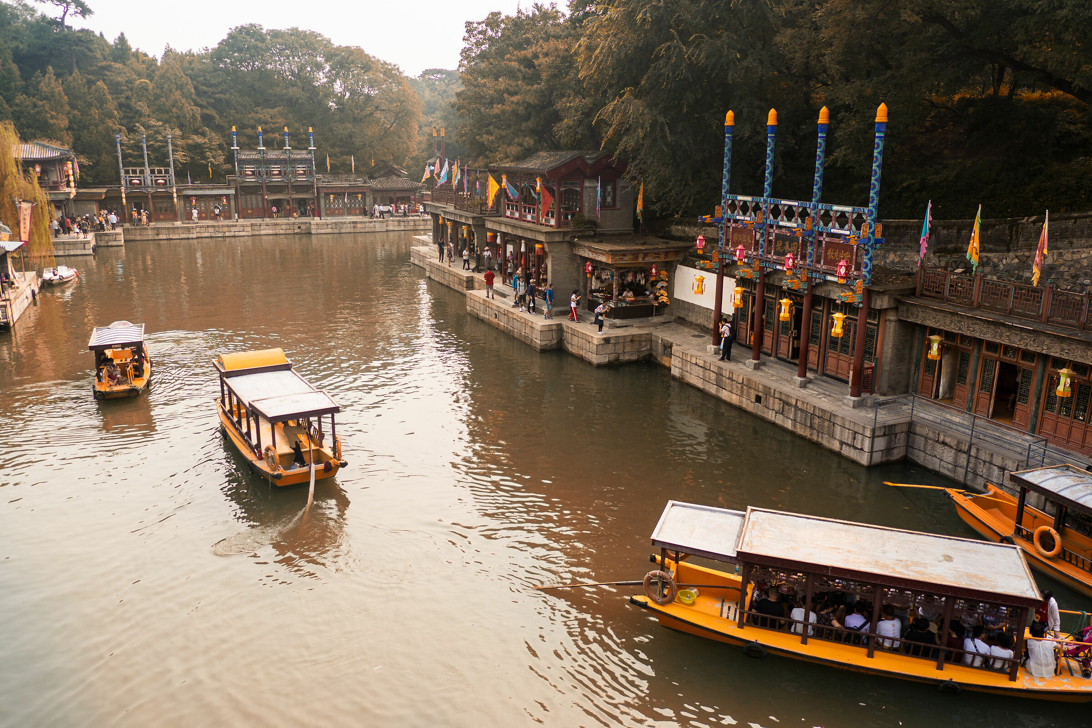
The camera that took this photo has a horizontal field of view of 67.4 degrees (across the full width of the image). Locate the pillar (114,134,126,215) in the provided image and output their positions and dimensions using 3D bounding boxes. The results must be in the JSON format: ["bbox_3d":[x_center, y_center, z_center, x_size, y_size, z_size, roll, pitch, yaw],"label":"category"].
[{"bbox_3d":[-44.436,-19.277,86.008,0.477,9.311,0.477,-8,17,-29],"label":"pillar"}]

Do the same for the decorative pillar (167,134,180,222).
[{"bbox_3d":[-40.089,-19.752,87.953,0.477,9.278,0.477,-8,17,-29],"label":"decorative pillar"}]

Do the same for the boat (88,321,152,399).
[{"bbox_3d":[-17.805,-0.533,34.535,2.050,2.500,6.900,-6,16,-24],"label":"boat"}]

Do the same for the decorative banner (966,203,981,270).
[{"bbox_3d":[13.063,-3.772,24.891,0.220,2.100,0.500,-6,16,-24],"label":"decorative banner"}]

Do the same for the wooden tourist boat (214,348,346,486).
[{"bbox_3d":[-8.931,1.463,26.597,2.150,2.750,8.700,-9,17,-31],"label":"wooden tourist boat"}]

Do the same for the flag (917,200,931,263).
[{"bbox_3d":[12.265,-4.240,26.558,0.200,2.140,0.480,-6,16,-24],"label":"flag"}]

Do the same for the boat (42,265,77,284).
[{"bbox_3d":[-35.110,-6.623,59.170,1.274,1.323,3.234,2,15,8],"label":"boat"}]

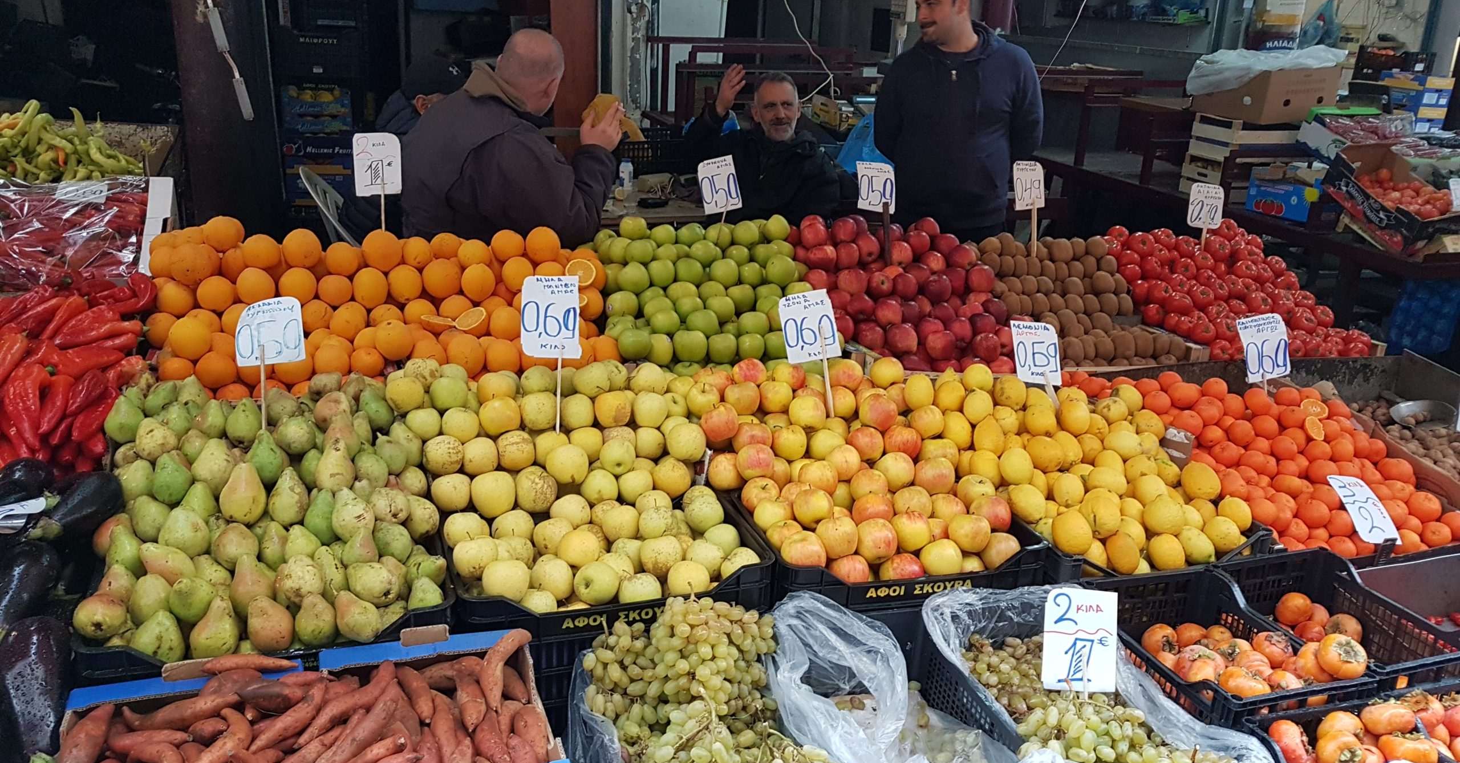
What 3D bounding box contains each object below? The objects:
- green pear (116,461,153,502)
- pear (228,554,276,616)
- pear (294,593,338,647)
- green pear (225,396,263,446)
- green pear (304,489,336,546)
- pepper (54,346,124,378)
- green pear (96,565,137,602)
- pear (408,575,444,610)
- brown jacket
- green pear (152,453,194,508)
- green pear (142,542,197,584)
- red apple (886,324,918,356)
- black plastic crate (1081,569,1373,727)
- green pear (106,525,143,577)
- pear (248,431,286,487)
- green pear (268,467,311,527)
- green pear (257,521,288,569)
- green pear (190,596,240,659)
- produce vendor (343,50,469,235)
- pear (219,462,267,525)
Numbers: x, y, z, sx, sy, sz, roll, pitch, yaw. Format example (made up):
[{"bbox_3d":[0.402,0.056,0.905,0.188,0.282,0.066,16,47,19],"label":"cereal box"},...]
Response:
[{"bbox_3d":[-1.081,0.181,1.990,0.071,0.092,0.071,21,6,0],"label":"green pear"},{"bbox_3d":[-0.707,0.306,1.620,0.068,0.095,0.068,-2,5,0],"label":"pear"},{"bbox_3d":[-0.615,0.355,1.630,0.066,0.085,0.066,2,12,0],"label":"pear"},{"bbox_3d":[-0.863,0.070,1.950,0.066,0.088,0.066,-3,-20,0],"label":"green pear"},{"bbox_3d":[-0.660,0.223,1.780,0.065,0.093,0.065,8,3,0],"label":"green pear"},{"bbox_3d":[-1.199,-0.039,2.050,0.140,0.045,0.052,4,18,5],"label":"pepper"},{"bbox_3d":[-0.915,0.310,1.640,0.066,0.090,0.066,-3,6,0],"label":"green pear"},{"bbox_3d":[-0.475,0.335,1.710,0.063,0.085,0.063,2,18,0],"label":"pear"},{"bbox_3d":[-0.605,-0.545,3.020,0.450,0.680,0.540,-14,24,-41],"label":"brown jacket"},{"bbox_3d":[-0.936,0.166,1.840,0.068,0.090,0.068,2,9,0],"label":"green pear"},{"bbox_3d":[-0.855,0.278,1.665,0.095,0.063,0.063,31,14,-9],"label":"green pear"},{"bbox_3d":[0.379,-0.093,2.420,0.070,0.066,0.070,2,18,0],"label":"red apple"},{"bbox_3d":[0.949,0.568,2.141,0.298,0.200,0.450,-3,18,-16],"label":"black plastic crate"},{"bbox_3d":[-1.021,0.286,1.850,0.068,0.097,0.068,-15,6,0],"label":"green pear"},{"bbox_3d":[-0.875,0.145,2.070,0.072,0.105,0.072,-5,6,0],"label":"pear"},{"bbox_3d":[-0.809,0.214,2.010,0.073,0.105,0.073,3,6,0],"label":"green pear"},{"bbox_3d":[-0.728,0.261,1.745,0.060,0.087,0.060,6,0,0],"label":"green pear"},{"bbox_3d":[-0.748,0.356,1.590,0.071,0.095,0.071,16,6,0],"label":"green pear"},{"bbox_3d":[-0.887,-0.469,3.350,0.600,1.050,0.520,-6,20,-25],"label":"produce vendor"},{"bbox_3d":[-0.883,0.206,1.990,0.082,0.108,0.082,1,6,0],"label":"pear"}]

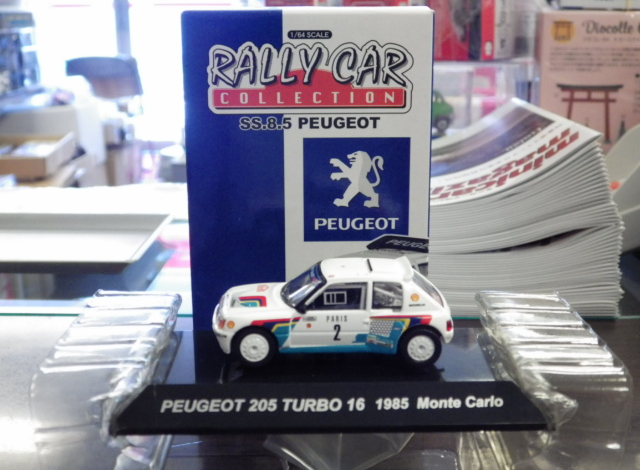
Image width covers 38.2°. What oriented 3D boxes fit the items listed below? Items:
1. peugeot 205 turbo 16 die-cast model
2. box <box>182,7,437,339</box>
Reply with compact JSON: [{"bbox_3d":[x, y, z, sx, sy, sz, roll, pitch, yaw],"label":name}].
[{"bbox_3d":[0.003,0.018,0.231,0.060,0.021,0.026,-1,15,-1],"label":"peugeot 205 turbo 16 die-cast model"},{"bbox_3d":[-0.003,-0.015,0.274,0.067,0.101,0.037,0,15,0],"label":"box"}]

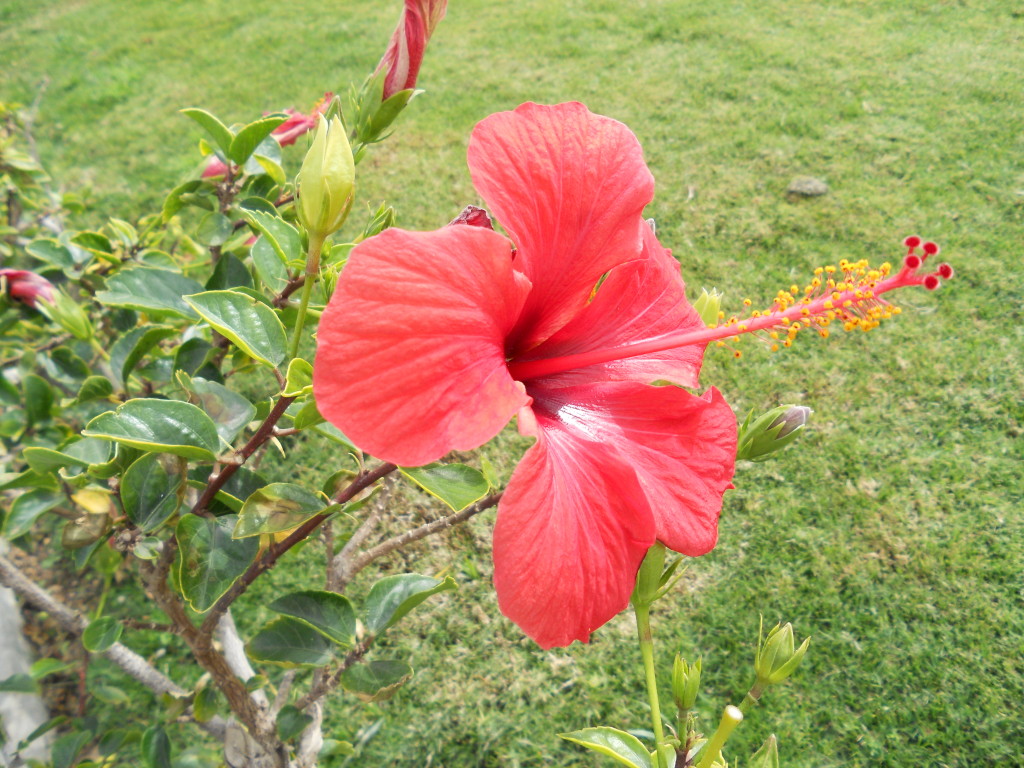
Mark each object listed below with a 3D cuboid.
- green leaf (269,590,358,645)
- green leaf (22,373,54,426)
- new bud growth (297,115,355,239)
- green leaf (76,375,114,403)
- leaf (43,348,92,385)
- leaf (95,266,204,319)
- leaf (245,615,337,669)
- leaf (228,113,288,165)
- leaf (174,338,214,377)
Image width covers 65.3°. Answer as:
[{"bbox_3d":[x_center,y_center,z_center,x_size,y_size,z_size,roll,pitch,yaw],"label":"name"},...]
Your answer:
[{"bbox_3d":[-0.107,0.129,0.425,0.052,0.012,0.033,30,59,-11],"label":"green leaf"},{"bbox_3d":[-0.267,0.009,0.450,0.018,0.008,0.030,3,63,-5],"label":"green leaf"},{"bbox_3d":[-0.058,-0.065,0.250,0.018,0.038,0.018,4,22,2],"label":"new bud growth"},{"bbox_3d":[-0.219,0.002,0.420,0.021,0.007,0.015,-11,53,-1],"label":"green leaf"},{"bbox_3d":[-0.294,-0.012,0.527,0.035,0.012,0.024,30,53,-8],"label":"leaf"},{"bbox_3d":[-0.187,-0.042,0.415,0.055,0.014,0.037,5,40,-10],"label":"leaf"},{"bbox_3d":[-0.111,0.130,0.400,0.044,0.009,0.028,-1,41,4],"label":"leaf"},{"bbox_3d":[-0.142,-0.138,0.455,0.040,0.010,0.021,-36,50,14],"label":"leaf"},{"bbox_3d":[-0.184,-0.013,0.460,0.024,0.029,0.012,14,0,-1],"label":"leaf"}]

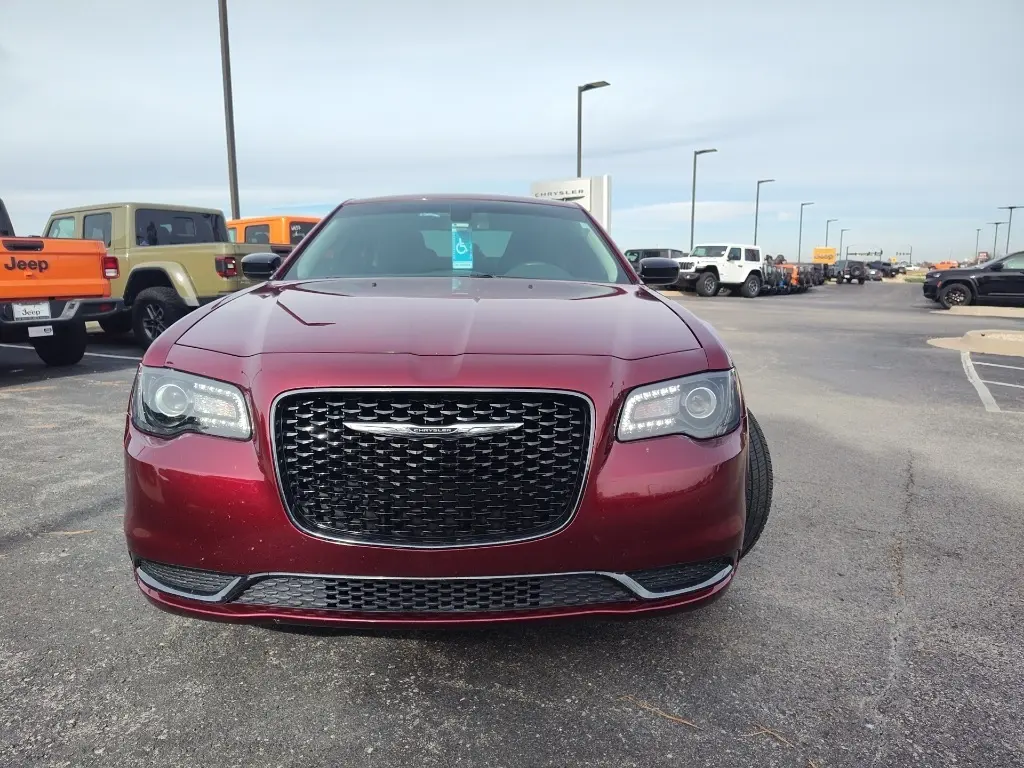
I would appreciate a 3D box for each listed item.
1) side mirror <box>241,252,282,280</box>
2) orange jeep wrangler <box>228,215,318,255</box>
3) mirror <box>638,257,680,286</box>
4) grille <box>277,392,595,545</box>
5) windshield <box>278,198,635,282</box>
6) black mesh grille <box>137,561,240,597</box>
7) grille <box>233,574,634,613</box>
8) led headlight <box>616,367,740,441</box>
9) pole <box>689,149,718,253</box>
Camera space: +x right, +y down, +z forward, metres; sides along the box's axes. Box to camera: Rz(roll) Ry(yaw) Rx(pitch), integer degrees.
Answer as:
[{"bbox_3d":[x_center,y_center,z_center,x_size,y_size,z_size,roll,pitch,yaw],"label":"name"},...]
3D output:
[{"bbox_3d":[-1.200,-0.565,3.281,0.215,0.140,0.140,0,10,-2],"label":"side mirror"},{"bbox_3d":[-4.269,-2.038,12.374,5.450,1.870,1.880,5,11,26],"label":"orange jeep wrangler"},{"bbox_3d":[0.719,-0.554,3.344,0.215,0.145,0.140,0,10,-2],"label":"mirror"},{"bbox_3d":[-0.191,0.211,1.698,0.785,0.400,0.130,0,10,-2],"label":"grille"},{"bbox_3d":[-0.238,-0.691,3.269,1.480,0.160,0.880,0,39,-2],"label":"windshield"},{"bbox_3d":[-0.845,0.492,1.777,0.380,0.100,0.110,4,11,20],"label":"black mesh grille"},{"bbox_3d":[-0.193,0.506,1.714,1.000,0.100,0.110,0,10,-2],"label":"grille"},{"bbox_3d":[0.465,0.058,1.869,0.420,0.175,0.300,0,10,-2],"label":"led headlight"},{"bbox_3d":[13.087,-11.504,46.896,1.455,8.593,0.400,6,11,29],"label":"pole"}]

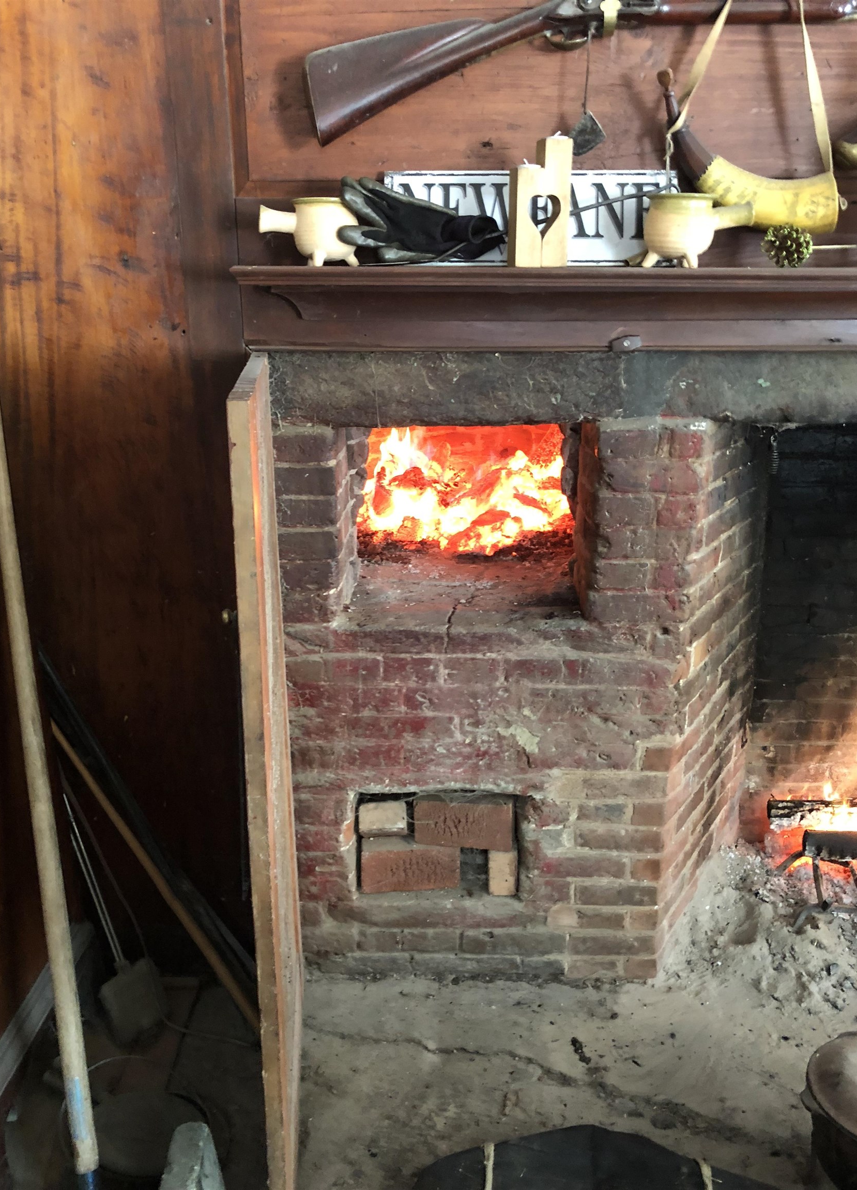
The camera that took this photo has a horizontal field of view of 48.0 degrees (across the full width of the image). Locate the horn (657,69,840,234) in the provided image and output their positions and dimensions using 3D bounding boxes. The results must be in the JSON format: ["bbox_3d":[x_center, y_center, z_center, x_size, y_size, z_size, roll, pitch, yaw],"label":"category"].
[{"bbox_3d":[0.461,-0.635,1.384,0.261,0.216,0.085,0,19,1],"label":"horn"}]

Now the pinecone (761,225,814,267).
[{"bbox_3d":[0.526,-0.511,1.411,0.075,0.060,0.064,0,19,1],"label":"pinecone"}]

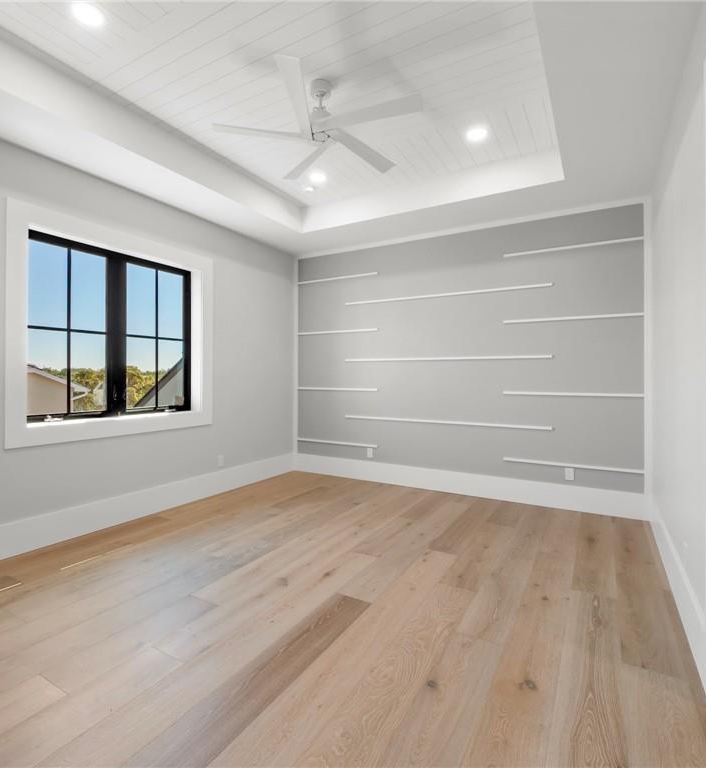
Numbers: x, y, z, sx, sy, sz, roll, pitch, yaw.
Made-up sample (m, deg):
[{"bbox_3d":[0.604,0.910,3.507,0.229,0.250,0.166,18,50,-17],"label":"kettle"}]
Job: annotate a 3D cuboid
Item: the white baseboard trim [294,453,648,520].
[{"bbox_3d":[0.916,1.111,4.795,4.095,0.251,0.020,0,1,32],"label":"white baseboard trim"}]

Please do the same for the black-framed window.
[{"bbox_3d":[-2.217,-0.461,3.895,0.100,1.530,1.615,0,1,31],"label":"black-framed window"}]

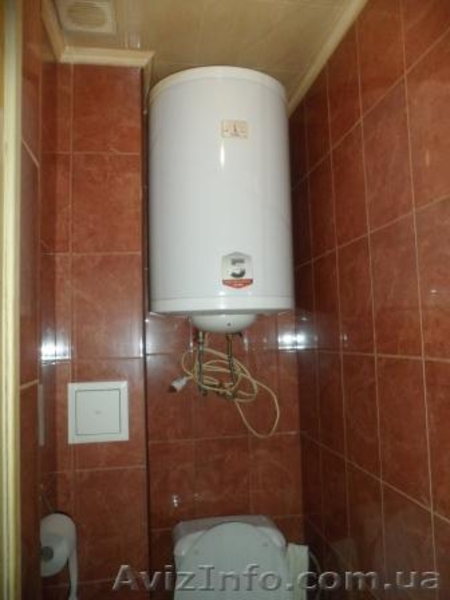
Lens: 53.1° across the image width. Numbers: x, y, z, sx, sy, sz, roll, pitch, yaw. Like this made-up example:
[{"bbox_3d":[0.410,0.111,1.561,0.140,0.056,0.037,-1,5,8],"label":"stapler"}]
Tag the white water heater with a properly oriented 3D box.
[{"bbox_3d":[-0.011,-0.260,1.447,0.447,0.742,0.452,-1,-5,-10],"label":"white water heater"}]

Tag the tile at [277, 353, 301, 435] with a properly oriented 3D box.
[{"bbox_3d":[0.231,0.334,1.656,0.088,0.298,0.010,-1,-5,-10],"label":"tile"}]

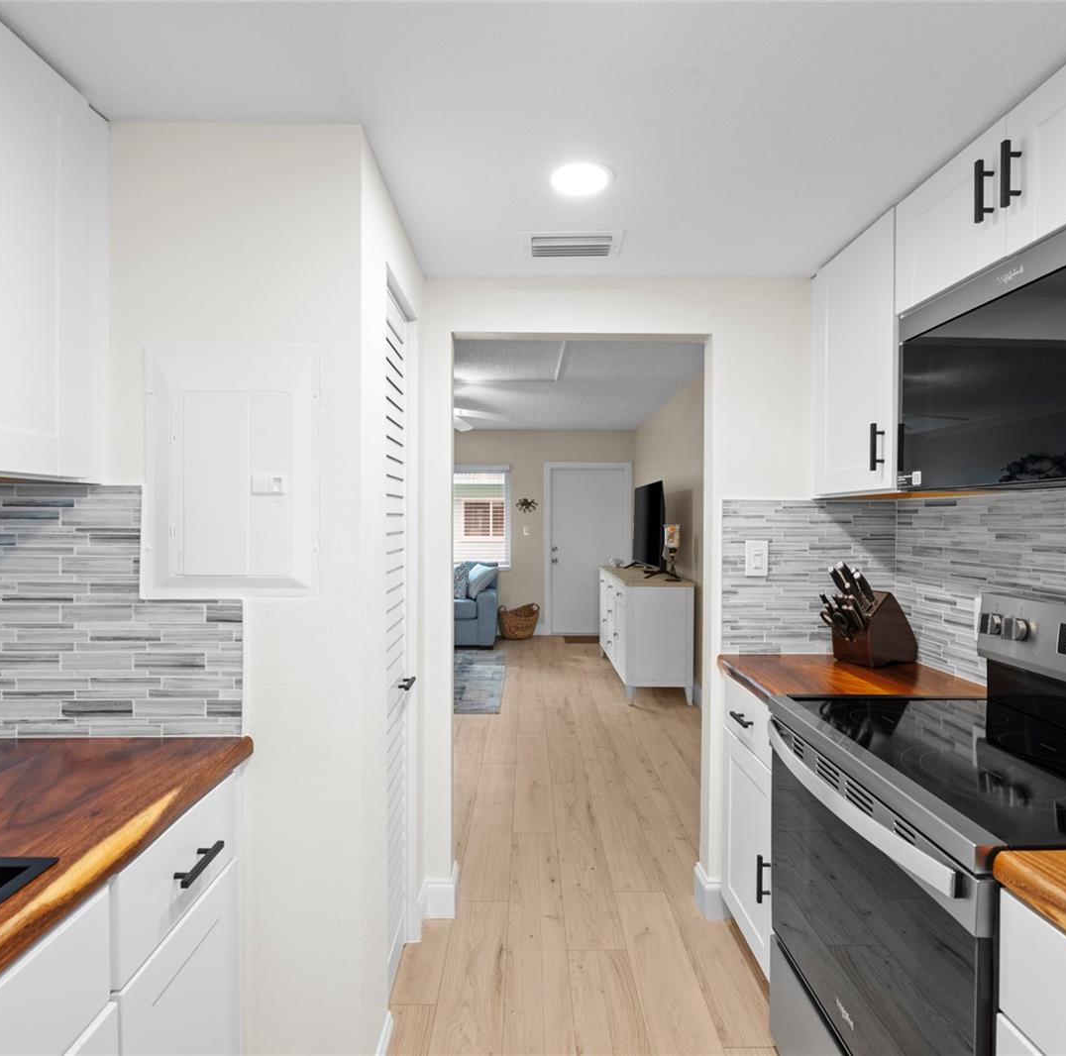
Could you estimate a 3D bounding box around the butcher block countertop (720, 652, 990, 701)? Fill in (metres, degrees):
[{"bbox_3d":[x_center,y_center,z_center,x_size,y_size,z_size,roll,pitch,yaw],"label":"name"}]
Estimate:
[{"bbox_3d":[0.941,0.454,1.895,0.623,0.043,0.475,0,1,-1],"label":"butcher block countertop"}]

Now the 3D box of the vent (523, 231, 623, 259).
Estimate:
[{"bbox_3d":[0.122,-0.855,1.875,0.298,0.020,0.197,0,1,-1],"label":"vent"}]

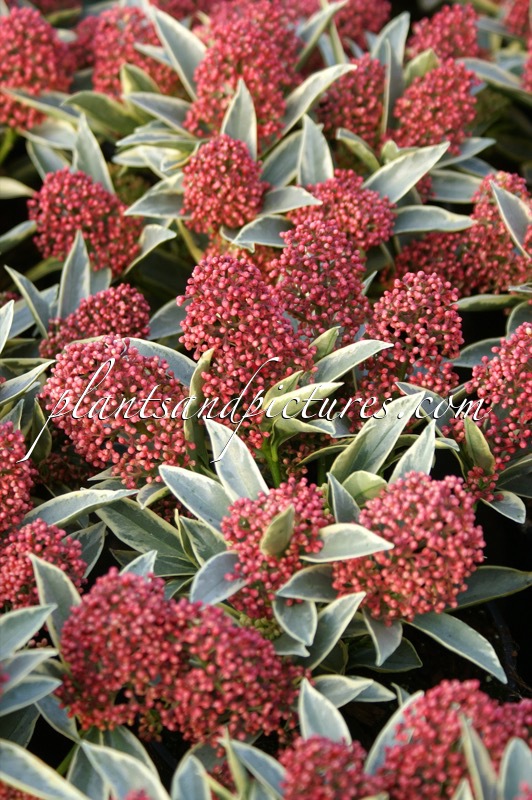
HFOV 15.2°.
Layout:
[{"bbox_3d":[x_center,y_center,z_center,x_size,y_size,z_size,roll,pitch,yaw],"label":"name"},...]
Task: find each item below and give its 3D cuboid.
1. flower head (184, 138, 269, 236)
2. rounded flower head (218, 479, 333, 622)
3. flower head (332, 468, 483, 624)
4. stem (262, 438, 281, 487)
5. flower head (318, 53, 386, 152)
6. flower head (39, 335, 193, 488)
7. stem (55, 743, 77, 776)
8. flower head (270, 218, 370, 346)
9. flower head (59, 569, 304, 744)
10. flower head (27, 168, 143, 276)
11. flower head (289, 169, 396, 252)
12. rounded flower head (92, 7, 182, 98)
[{"bbox_3d":[-0.026,-0.133,1.230,0.051,0.061,0.051,0,36,0],"label":"flower head"},{"bbox_3d":[0.005,0.071,0.965,0.054,0.068,0.054,0,36,0],"label":"rounded flower head"},{"bbox_3d":[0.063,0.065,0.880,0.066,0.064,0.066,0,35,0],"label":"flower head"},{"bbox_3d":[0.004,0.035,1.110,0.007,0.036,0.007,-15,35,0],"label":"stem"},{"bbox_3d":[0.057,-0.196,1.310,0.049,0.062,0.049,0,36,0],"label":"flower head"},{"bbox_3d":[-0.076,0.006,1.010,0.077,0.076,0.074,0,35,0],"label":"flower head"},{"bbox_3d":[-0.092,0.166,0.920,0.006,0.026,0.006,32,32,0],"label":"stem"},{"bbox_3d":[0.029,-0.061,1.050,0.053,0.066,0.053,0,35,0],"label":"flower head"},{"bbox_3d":[-0.035,0.105,0.820,0.102,0.068,0.068,11,37,16],"label":"flower head"},{"bbox_3d":[-0.108,-0.106,1.190,0.067,0.061,0.062,0,36,0],"label":"flower head"},{"bbox_3d":[0.043,-0.104,1.120,0.060,0.056,0.060,0,35,0],"label":"flower head"},{"bbox_3d":[-0.081,-0.220,1.270,0.058,0.060,0.058,0,35,0],"label":"rounded flower head"}]

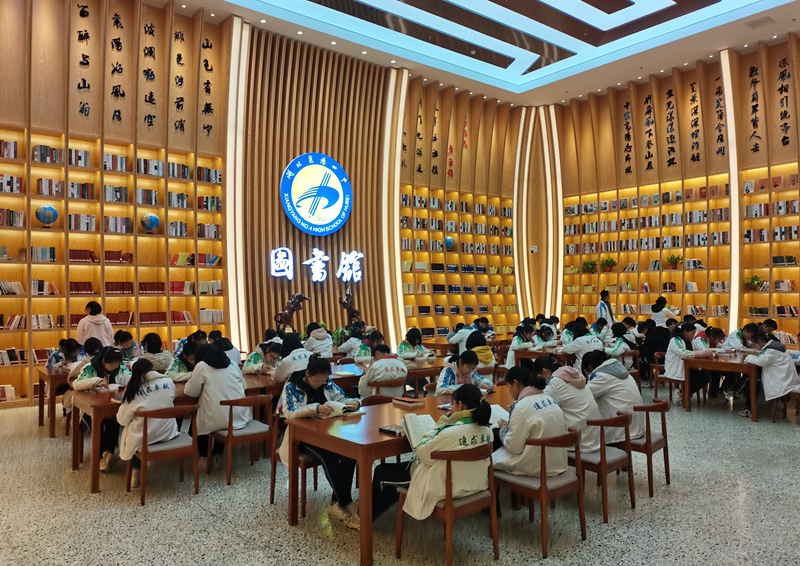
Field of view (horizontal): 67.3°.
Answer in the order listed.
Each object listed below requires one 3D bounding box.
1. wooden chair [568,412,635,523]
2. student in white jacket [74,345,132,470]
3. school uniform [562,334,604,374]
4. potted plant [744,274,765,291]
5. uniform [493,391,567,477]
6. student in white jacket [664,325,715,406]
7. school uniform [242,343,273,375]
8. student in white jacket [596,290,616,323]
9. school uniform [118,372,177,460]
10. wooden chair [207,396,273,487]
[{"bbox_3d":[1.535,1.380,4.713,0.550,0.760,0.520,1,-2,-39],"label":"wooden chair"},{"bbox_3d":[-3.130,1.275,6.363,0.540,1.190,0.780,0,-1,-38],"label":"student in white jacket"},{"bbox_3d":[2.669,1.047,8.767,0.520,0.590,0.550,0,-1,-41],"label":"school uniform"},{"bbox_3d":[7.433,0.000,12.600,0.330,0.360,0.350,1,-2,-37],"label":"potted plant"},{"bbox_3d":[0.863,1.032,4.181,0.490,0.570,0.520,0,-1,-41],"label":"uniform"},{"bbox_3d":[4.385,1.239,9.061,0.500,1.210,0.760,0,-1,-38],"label":"student in white jacket"},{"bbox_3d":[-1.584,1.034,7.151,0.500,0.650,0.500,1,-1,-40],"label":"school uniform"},{"bbox_3d":[4.409,0.999,12.788,0.340,1.660,0.480,-1,-1,20],"label":"student in white jacket"},{"bbox_3d":[-2.159,1.144,5.133,0.480,0.730,0.450,1,-1,-40],"label":"school uniform"},{"bbox_3d":[-1.540,1.464,5.817,0.500,0.765,0.520,0,-1,-38],"label":"wooden chair"}]

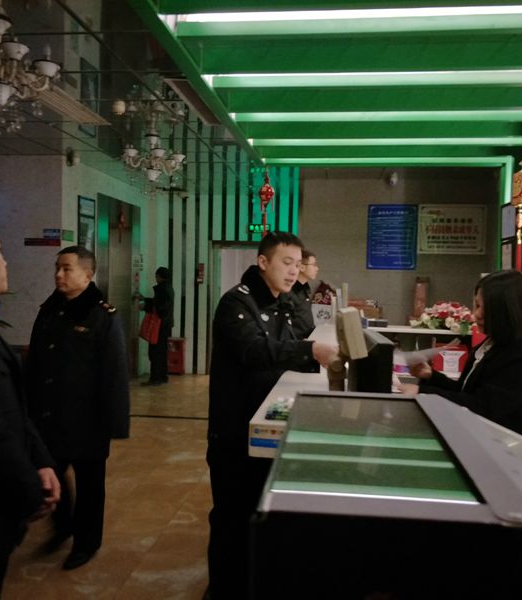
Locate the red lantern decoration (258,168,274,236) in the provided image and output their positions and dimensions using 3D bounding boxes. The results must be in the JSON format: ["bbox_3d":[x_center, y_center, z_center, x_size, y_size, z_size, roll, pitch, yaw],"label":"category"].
[{"bbox_3d":[0.046,-1.003,5.737,0.150,0.710,0.150,2,2,9],"label":"red lantern decoration"}]

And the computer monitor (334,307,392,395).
[{"bbox_3d":[0.438,0.218,2.347,0.190,0.390,0.290,3,2,32],"label":"computer monitor"}]

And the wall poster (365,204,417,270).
[{"bbox_3d":[1.716,-0.820,7.240,0.623,0.841,0.030,2,2,9],"label":"wall poster"}]

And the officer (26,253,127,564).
[{"bbox_3d":[-1.029,0.567,3.107,0.580,1.730,0.420,3,2,30],"label":"officer"}]

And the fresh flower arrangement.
[{"bbox_3d":[2.114,0.204,6.461,0.780,0.400,0.460,2,2,9],"label":"fresh flower arrangement"}]

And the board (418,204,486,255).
[{"bbox_3d":[2.457,-0.910,7.124,0.833,0.634,0.030,2,2,9],"label":"board"}]

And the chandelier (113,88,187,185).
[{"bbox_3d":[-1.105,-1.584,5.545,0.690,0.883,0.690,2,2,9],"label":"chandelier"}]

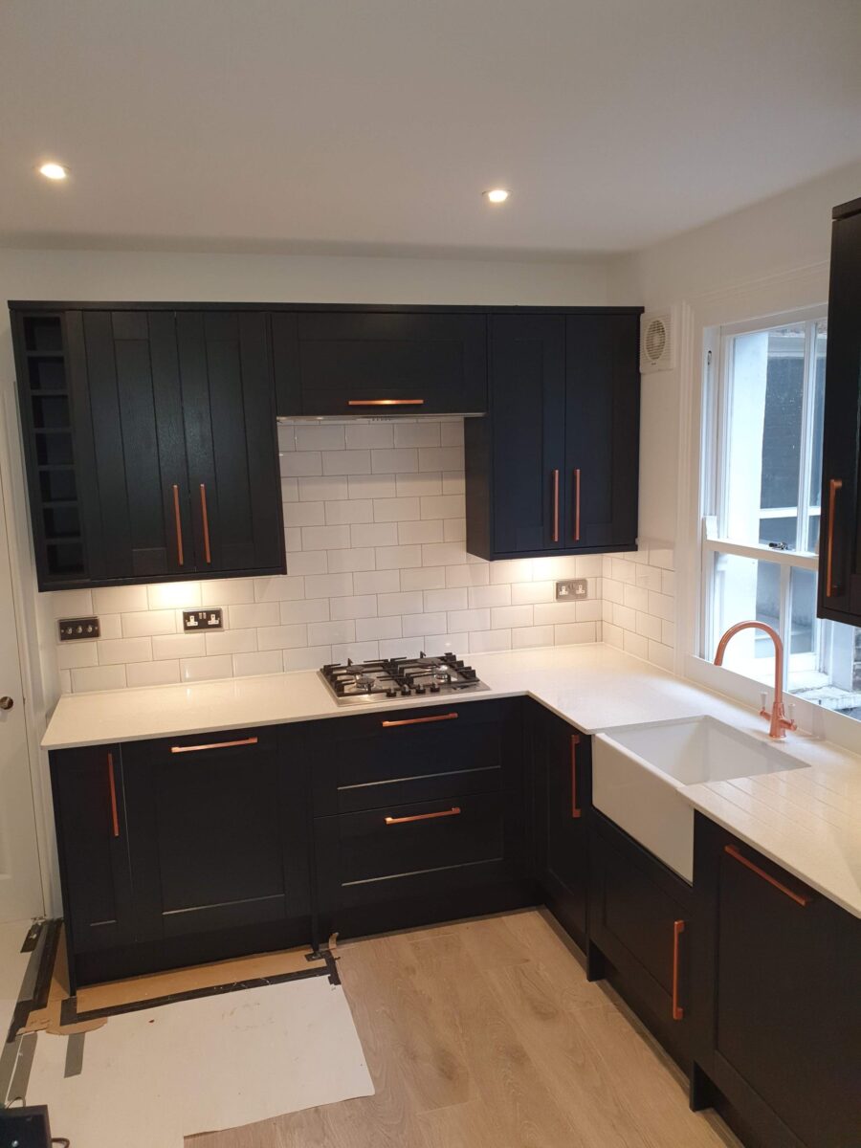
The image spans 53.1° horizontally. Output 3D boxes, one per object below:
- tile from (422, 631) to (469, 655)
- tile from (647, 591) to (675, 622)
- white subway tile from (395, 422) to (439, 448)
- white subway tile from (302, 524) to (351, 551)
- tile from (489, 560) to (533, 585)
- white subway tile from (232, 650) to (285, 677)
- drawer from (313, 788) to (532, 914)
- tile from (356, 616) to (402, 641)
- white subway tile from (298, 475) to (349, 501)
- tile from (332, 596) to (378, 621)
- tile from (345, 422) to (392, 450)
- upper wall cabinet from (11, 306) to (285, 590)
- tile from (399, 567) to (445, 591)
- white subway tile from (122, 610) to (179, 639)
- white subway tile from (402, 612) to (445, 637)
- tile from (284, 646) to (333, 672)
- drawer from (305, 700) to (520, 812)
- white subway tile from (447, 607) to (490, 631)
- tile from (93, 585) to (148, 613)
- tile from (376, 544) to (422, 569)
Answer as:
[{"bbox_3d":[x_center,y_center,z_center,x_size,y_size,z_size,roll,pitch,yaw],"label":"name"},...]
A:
[{"bbox_3d":[0.073,0.310,3.736,0.200,0.098,0.009,-4,8,-16],"label":"tile"},{"bbox_3d":[0.920,0.126,3.409,0.010,0.100,0.200,-4,8,-16],"label":"tile"},{"bbox_3d":[-0.051,-0.571,3.581,0.200,0.098,0.009,-4,8,-16],"label":"white subway tile"},{"bbox_3d":[-0.426,-0.149,3.529,0.200,0.100,0.010,-4,8,-16],"label":"white subway tile"},{"bbox_3d":[0.352,-0.006,3.749,0.198,0.098,0.010,-4,8,-16],"label":"tile"},{"bbox_3d":[-0.700,0.364,3.503,0.199,0.097,0.010,-4,8,-16],"label":"white subway tile"},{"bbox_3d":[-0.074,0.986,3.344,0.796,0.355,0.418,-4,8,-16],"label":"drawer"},{"bbox_3d":[-0.220,0.231,3.624,0.199,0.097,0.010,-4,8,-16],"label":"tile"},{"bbox_3d":[-0.433,-0.348,3.495,0.200,0.099,0.008,-4,9,-16],"label":"white subway tile"},{"bbox_3d":[-0.321,0.141,3.598,0.200,0.098,0.009,-4,8,-16],"label":"tile"},{"bbox_3d":[-0.243,-0.553,3.503,0.198,0.098,0.010,-4,8,-16],"label":"tile"},{"bbox_3d":[-0.994,-0.458,3.142,0.850,0.952,0.330,-4,8,-16],"label":"upper wall cabinet"},{"bbox_3d":[-0.033,0.021,3.650,0.199,0.097,0.010,-4,8,-16],"label":"tile"},{"bbox_3d":[-1.087,0.194,3.350,0.198,0.098,0.010,-4,8,-16],"label":"white subway tile"},{"bbox_3d":[-0.026,0.217,3.666,0.198,0.098,0.010,-4,8,-16],"label":"white subway tile"},{"bbox_3d":[-0.511,0.351,3.574,0.200,0.099,0.008,-4,9,-16],"label":"tile"},{"bbox_3d":[-0.090,0.638,3.303,0.795,0.353,0.450,-4,8,-16],"label":"drawer"},{"bbox_3d":[0.166,0.204,3.732,0.199,0.097,0.010,-4,8,-16],"label":"white subway tile"},{"bbox_3d":[-1.194,0.104,3.333,0.200,0.100,0.010,-4,8,-16],"label":"tile"},{"bbox_3d":[-0.132,-0.070,3.598,0.198,0.098,0.010,-4,8,-16],"label":"tile"}]

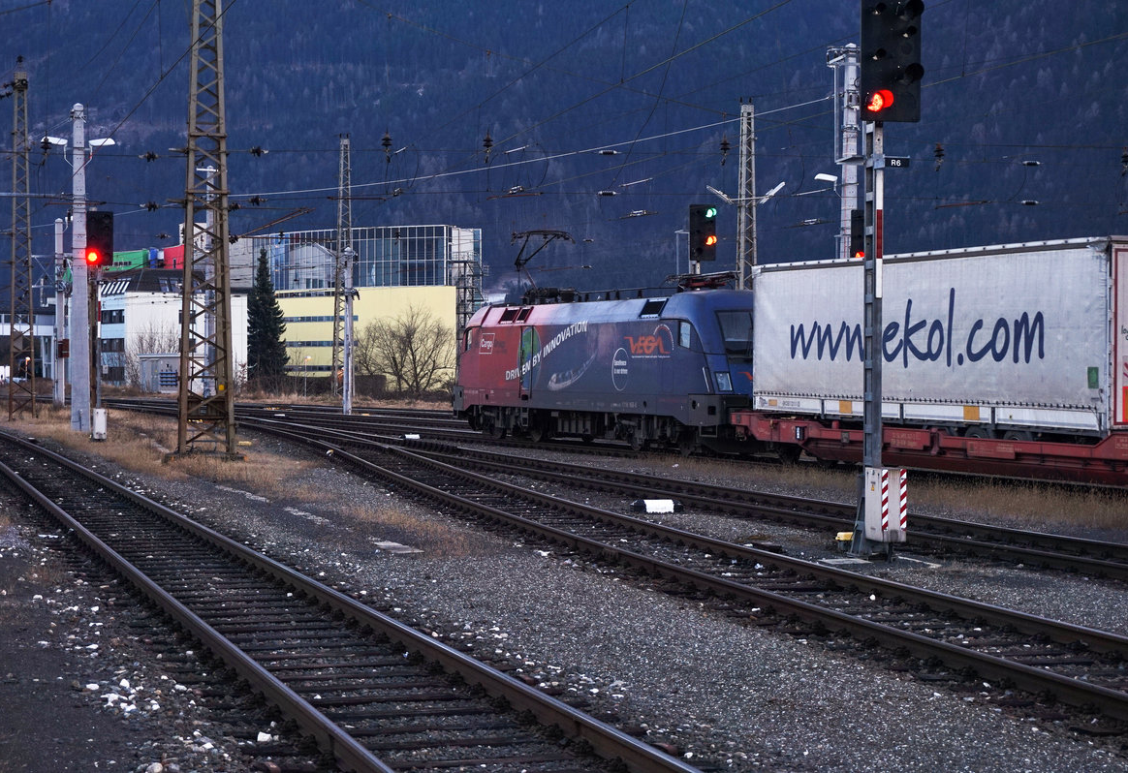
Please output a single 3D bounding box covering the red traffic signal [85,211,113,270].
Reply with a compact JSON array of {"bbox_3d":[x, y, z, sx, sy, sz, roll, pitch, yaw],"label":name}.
[{"bbox_3d":[-13.560,-4.287,62.200,0.800,1.700,0.400,0,1,-16],"label":"red traffic signal"}]

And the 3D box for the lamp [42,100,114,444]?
[{"bbox_3d":[-16.053,-3.865,70.500,2.400,10.950,0.700,0,1,-15],"label":"lamp"}]

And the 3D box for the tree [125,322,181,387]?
[{"bbox_3d":[-34.762,-2.580,180.000,4.800,5.600,4.400,0,1,-11],"label":"tree"}]

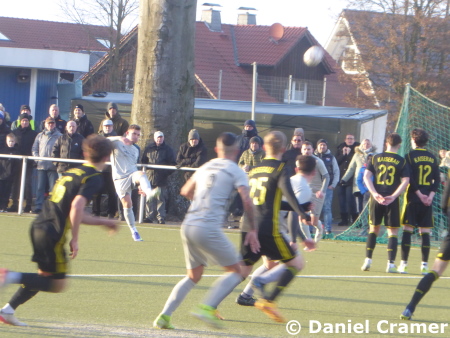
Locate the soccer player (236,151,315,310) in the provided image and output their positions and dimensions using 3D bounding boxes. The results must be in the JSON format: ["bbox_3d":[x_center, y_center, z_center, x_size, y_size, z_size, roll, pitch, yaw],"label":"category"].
[{"bbox_3d":[0.534,0.626,42.600,0.800,1.560,0.580,2,1,-41],"label":"soccer player"}]

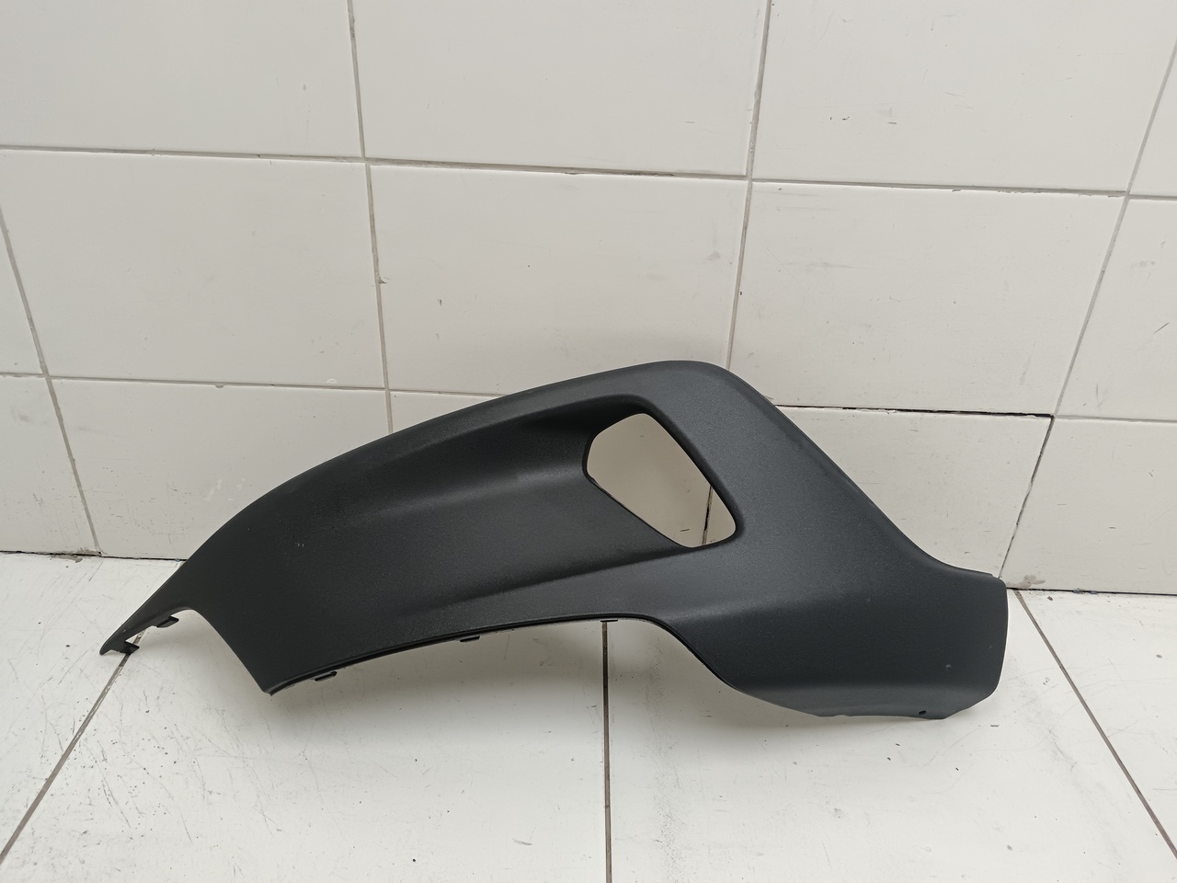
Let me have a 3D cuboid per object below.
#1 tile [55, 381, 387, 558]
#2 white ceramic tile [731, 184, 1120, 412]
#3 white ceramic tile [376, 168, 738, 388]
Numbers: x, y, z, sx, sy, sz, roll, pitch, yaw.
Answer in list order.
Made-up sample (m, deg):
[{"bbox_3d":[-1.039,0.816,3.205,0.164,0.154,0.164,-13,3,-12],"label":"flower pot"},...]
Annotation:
[{"bbox_3d":[-0.338,0.033,0.883,0.300,0.200,0.010,2,30,-1],"label":"tile"},{"bbox_3d":[0.276,-0.119,0.789,0.300,0.200,0.010,2,30,-1],"label":"white ceramic tile"},{"bbox_3d":[-0.027,-0.131,0.785,0.300,0.200,0.010,2,30,-1],"label":"white ceramic tile"}]

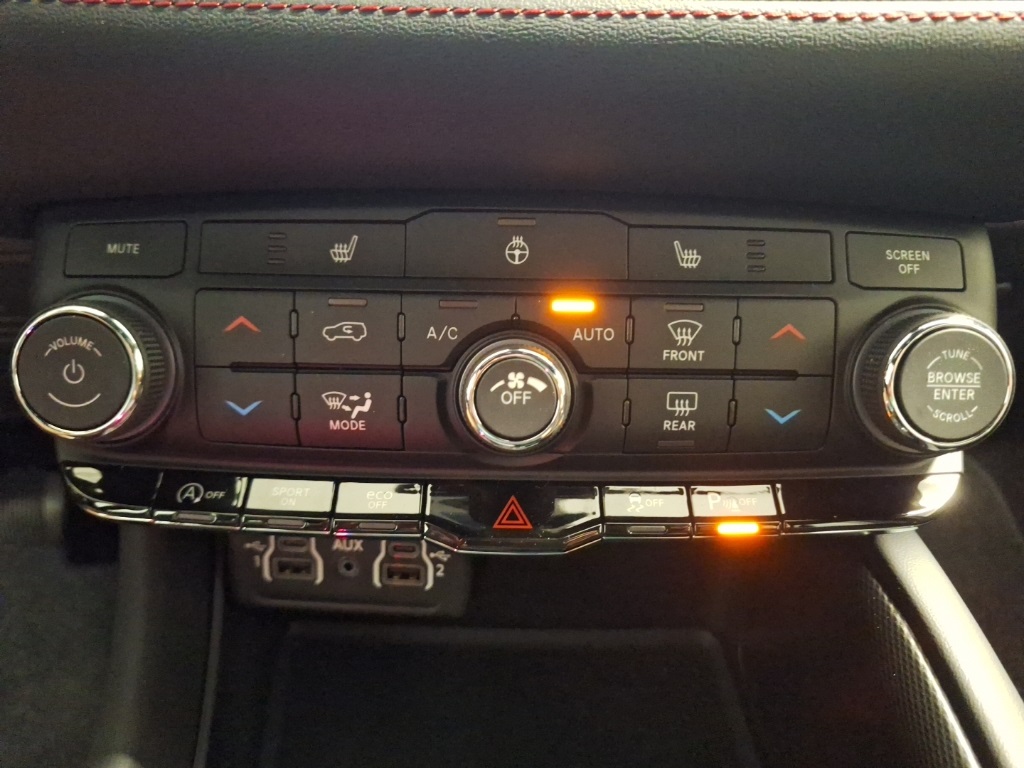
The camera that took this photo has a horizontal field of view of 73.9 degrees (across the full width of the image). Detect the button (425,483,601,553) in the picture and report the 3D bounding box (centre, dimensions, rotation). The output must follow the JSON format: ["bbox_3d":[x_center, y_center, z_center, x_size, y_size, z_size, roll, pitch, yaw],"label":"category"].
[{"bbox_3d":[0.000,0.042,0.213,0.054,0.021,0.011,1,-9,0],"label":"button"}]

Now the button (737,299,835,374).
[{"bbox_3d":[0.087,-0.016,0.221,0.031,0.025,0.006,1,8,-2],"label":"button"}]

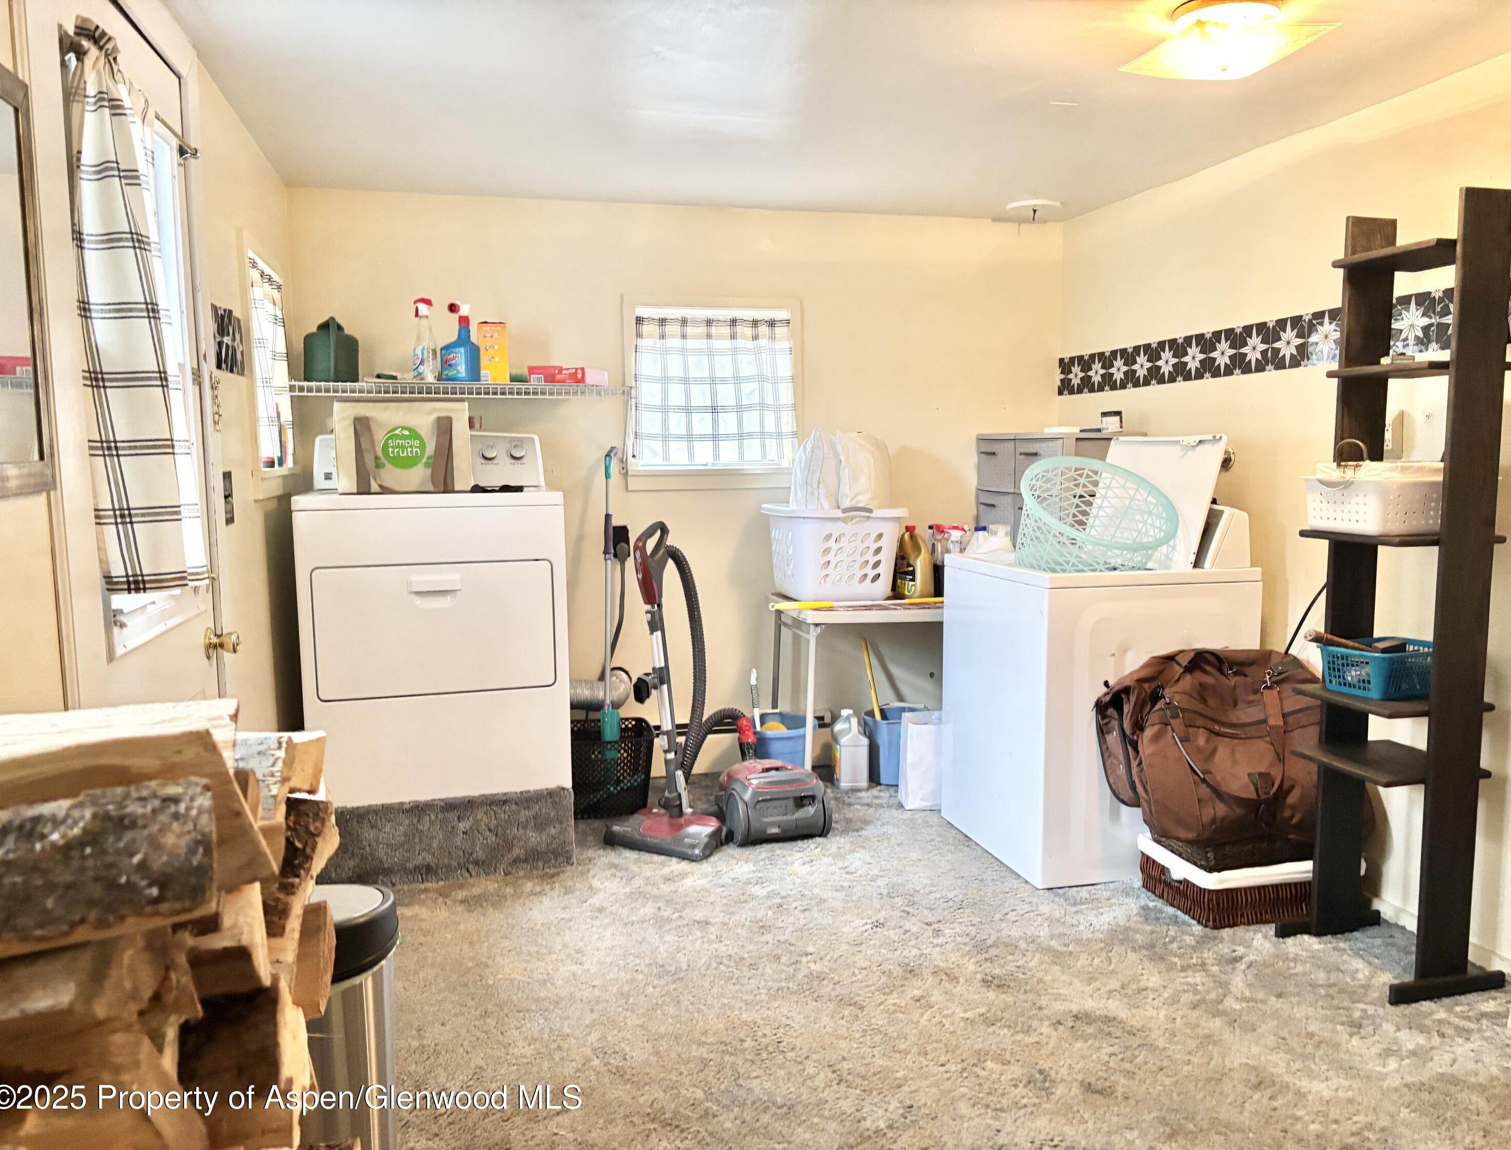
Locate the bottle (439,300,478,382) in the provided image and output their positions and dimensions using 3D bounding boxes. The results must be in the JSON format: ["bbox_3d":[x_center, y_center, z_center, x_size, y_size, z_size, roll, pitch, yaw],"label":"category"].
[{"bbox_3d":[-1.017,-0.792,3.956,0.111,0.292,0.071,2,6,20],"label":"bottle"}]

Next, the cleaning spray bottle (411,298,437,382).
[{"bbox_3d":[-1.131,-0.794,3.939,0.081,0.301,0.069,4,8,38],"label":"cleaning spray bottle"}]

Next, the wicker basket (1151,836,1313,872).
[{"bbox_3d":[1.337,0.706,3.162,0.400,0.115,0.280,-2,6,-14],"label":"wicker basket"}]

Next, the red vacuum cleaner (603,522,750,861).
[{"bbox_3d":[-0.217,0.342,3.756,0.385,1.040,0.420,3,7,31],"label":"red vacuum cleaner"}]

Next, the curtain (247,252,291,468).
[{"bbox_3d":[-1.470,-0.623,3.481,0.070,0.610,0.645,-2,6,-14],"label":"curtain"}]

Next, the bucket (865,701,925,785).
[{"bbox_3d":[0.552,0.653,4.420,0.265,0.265,0.260,-2,6,-14],"label":"bucket"}]

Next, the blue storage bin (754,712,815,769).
[{"bbox_3d":[0.110,0.671,4.234,0.243,0.253,0.258,0,6,0],"label":"blue storage bin"}]

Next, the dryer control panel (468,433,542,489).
[{"bbox_3d":[-1.083,-0.374,3.831,0.709,0.177,0.172,-2,6,-17],"label":"dryer control panel"}]

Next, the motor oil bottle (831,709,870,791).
[{"bbox_3d":[0.352,0.646,4.306,0.111,0.284,0.157,-1,6,-6],"label":"motor oil bottle"}]

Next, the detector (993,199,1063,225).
[{"bbox_3d":[1.026,-1.358,4.295,0.210,0.045,0.210,-2,6,-14],"label":"detector"}]

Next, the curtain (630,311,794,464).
[{"bbox_3d":[-0.142,-0.689,4.309,0.615,0.563,0.050,-2,6,-14],"label":"curtain"}]

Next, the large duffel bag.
[{"bbox_3d":[1.295,0.451,3.147,0.669,0.486,0.344,-2,6,-13],"label":"large duffel bag"}]

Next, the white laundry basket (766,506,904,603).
[{"bbox_3d":[0.292,-0.096,4.251,0.395,0.329,0.506,-2,6,-13],"label":"white laundry basket"}]

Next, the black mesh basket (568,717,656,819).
[{"bbox_3d":[-0.514,0.686,4.060,0.325,0.310,0.270,-2,6,-14],"label":"black mesh basket"}]

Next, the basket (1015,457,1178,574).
[{"bbox_3d":[1.010,-0.111,3.529,0.466,0.274,0.466,-1,40,-14],"label":"basket"}]

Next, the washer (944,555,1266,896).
[{"bbox_3d":[1.057,0.397,3.647,0.689,0.909,0.695,-2,6,-14],"label":"washer"}]

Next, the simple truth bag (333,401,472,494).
[{"bbox_3d":[-1.087,-0.395,3.572,0.405,0.280,0.190,-2,6,-14],"label":"simple truth bag"}]

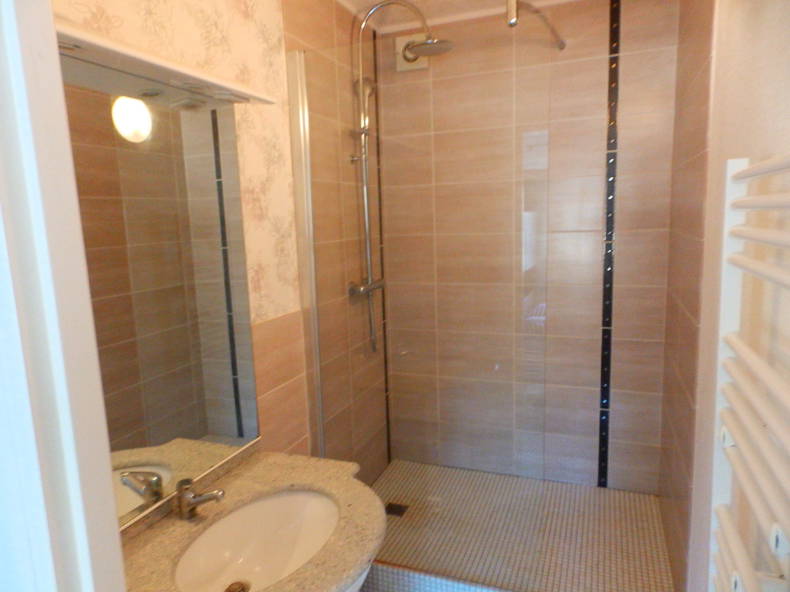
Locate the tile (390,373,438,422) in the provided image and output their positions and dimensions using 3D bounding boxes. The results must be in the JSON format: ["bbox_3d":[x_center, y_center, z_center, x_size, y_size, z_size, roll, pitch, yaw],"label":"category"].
[{"bbox_3d":[0.104,0.557,2.756,0.287,0.250,0.010,1,9,20],"label":"tile"}]

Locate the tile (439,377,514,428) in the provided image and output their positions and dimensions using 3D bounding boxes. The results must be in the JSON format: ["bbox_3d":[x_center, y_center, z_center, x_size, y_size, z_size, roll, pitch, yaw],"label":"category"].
[{"bbox_3d":[0.424,0.559,2.618,0.395,0.250,0.015,1,9,20],"label":"tile"}]

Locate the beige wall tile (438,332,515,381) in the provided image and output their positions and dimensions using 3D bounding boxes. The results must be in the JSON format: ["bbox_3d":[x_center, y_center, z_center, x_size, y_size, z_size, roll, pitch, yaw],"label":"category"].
[{"bbox_3d":[0.419,0.315,2.605,0.396,0.251,0.010,1,9,20],"label":"beige wall tile"}]

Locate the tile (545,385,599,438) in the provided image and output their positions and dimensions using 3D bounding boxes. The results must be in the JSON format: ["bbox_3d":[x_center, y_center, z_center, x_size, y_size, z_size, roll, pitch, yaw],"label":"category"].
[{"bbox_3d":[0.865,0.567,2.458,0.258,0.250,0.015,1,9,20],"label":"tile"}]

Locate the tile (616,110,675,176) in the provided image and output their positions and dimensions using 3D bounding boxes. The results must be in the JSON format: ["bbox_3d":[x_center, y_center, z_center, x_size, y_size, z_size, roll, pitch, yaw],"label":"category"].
[{"bbox_3d":[1.083,-0.663,2.176,0.221,0.250,0.015,1,9,20],"label":"tile"}]

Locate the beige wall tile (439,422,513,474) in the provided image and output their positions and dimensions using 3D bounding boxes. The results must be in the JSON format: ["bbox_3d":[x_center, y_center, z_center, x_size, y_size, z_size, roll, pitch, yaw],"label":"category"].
[{"bbox_3d":[0.433,0.806,2.655,0.395,0.250,0.015,1,9,20],"label":"beige wall tile"}]

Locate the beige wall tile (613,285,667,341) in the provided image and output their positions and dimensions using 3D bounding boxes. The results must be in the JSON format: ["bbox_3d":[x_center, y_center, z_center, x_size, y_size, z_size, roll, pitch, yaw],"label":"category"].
[{"bbox_3d":[1.117,0.079,2.301,0.218,0.250,0.010,1,9,20],"label":"beige wall tile"}]

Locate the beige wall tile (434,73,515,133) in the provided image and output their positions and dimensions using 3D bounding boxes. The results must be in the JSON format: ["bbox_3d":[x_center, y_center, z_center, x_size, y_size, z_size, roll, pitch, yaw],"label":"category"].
[{"bbox_3d":[0.374,-0.933,2.421,0.396,0.251,0.010,1,9,20],"label":"beige wall tile"}]

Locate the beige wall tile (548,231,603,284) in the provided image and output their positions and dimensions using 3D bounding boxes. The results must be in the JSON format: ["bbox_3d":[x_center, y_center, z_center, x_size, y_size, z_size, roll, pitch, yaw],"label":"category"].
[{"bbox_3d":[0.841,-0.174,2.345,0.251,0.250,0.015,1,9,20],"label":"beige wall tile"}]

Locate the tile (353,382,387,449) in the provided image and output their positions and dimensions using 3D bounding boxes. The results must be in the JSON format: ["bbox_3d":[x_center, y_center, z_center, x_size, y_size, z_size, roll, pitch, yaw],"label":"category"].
[{"bbox_3d":[-0.133,0.595,2.548,0.010,0.250,0.400,1,9,20],"label":"tile"}]

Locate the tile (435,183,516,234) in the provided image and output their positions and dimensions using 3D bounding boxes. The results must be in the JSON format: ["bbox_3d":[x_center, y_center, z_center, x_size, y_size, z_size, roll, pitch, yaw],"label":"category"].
[{"bbox_3d":[0.393,-0.434,2.492,0.398,0.250,0.010,1,9,20],"label":"tile"}]

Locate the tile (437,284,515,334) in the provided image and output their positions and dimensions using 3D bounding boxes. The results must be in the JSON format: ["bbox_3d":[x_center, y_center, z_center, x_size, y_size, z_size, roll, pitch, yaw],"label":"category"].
[{"bbox_3d":[0.410,0.066,2.568,0.396,0.251,0.010,1,9,20],"label":"tile"}]

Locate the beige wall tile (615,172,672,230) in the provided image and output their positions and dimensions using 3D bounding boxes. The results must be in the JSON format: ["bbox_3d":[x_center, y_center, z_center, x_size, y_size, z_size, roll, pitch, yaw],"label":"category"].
[{"bbox_3d":[1.100,-0.420,2.231,0.220,0.251,0.010,1,9,20],"label":"beige wall tile"}]

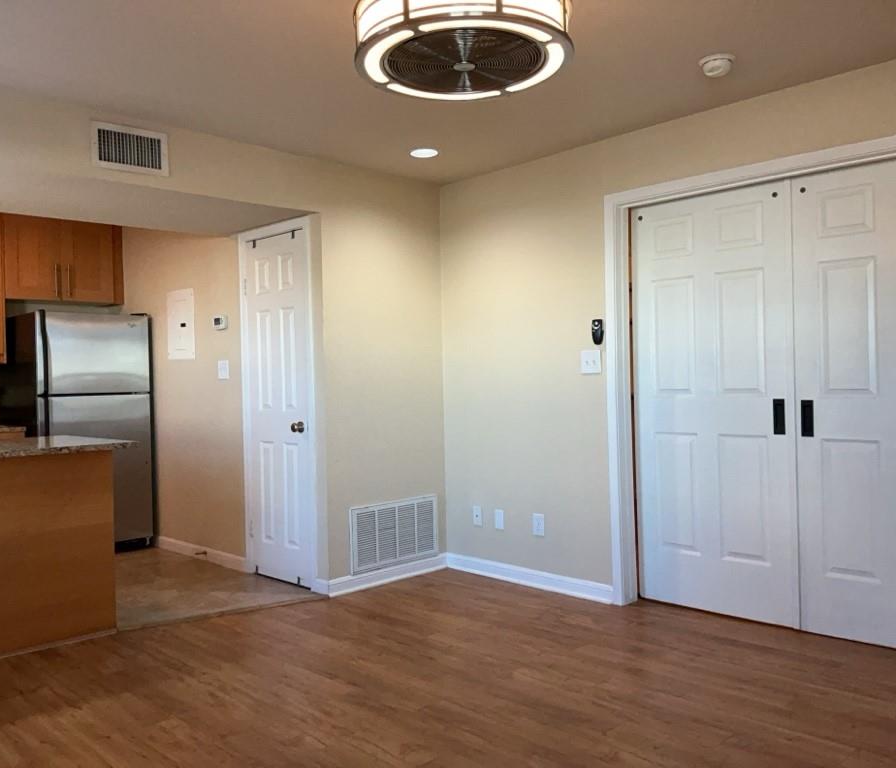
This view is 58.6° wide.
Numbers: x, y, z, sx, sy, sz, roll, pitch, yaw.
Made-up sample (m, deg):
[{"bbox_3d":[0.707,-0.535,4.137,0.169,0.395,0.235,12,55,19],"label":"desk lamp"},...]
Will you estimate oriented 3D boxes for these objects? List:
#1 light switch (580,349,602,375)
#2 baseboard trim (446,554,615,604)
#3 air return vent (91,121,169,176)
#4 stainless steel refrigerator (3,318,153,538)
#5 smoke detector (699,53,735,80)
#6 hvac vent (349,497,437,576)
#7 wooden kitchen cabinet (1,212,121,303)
[{"bbox_3d":[0.750,-0.114,4.194,0.010,0.116,0.124,-2,1,-44],"label":"light switch"},{"bbox_3d":[0.417,1.101,4.578,0.016,0.089,1.236,-2,1,-44],"label":"baseboard trim"},{"bbox_3d":[-1.438,-1.068,3.641,0.355,0.203,0.020,-2,1,-44],"label":"air return vent"},{"bbox_3d":[-2.655,0.357,5.769,0.764,1.685,0.805,-2,1,-44],"label":"stainless steel refrigerator"},{"bbox_3d":[1.045,-1.224,3.101,0.139,0.052,0.139,-2,1,-44],"label":"smoke detector"},{"bbox_3d":[-0.298,0.883,4.733,0.672,0.370,0.020,-2,1,-44],"label":"hvac vent"},{"bbox_3d":[-2.975,-0.915,6.100,0.855,0.593,0.332,-2,1,-44],"label":"wooden kitchen cabinet"}]

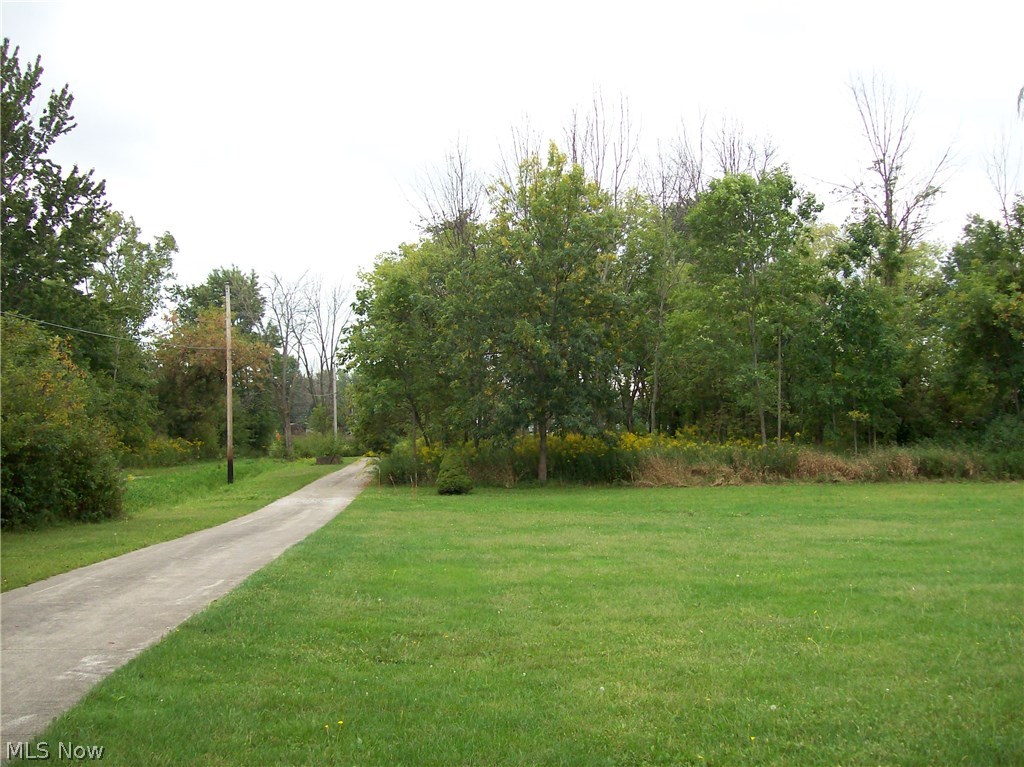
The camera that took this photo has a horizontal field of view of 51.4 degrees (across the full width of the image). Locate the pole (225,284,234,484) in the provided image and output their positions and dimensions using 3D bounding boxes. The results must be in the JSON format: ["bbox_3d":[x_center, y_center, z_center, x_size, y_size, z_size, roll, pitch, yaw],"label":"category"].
[{"bbox_3d":[-11.304,0.017,42.700,0.240,8.000,0.240,-1,-3,0],"label":"pole"}]

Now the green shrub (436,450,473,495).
[{"bbox_3d":[-2.033,3.059,37.538,1.250,1.530,1.250,-1,-3,0],"label":"green shrub"}]

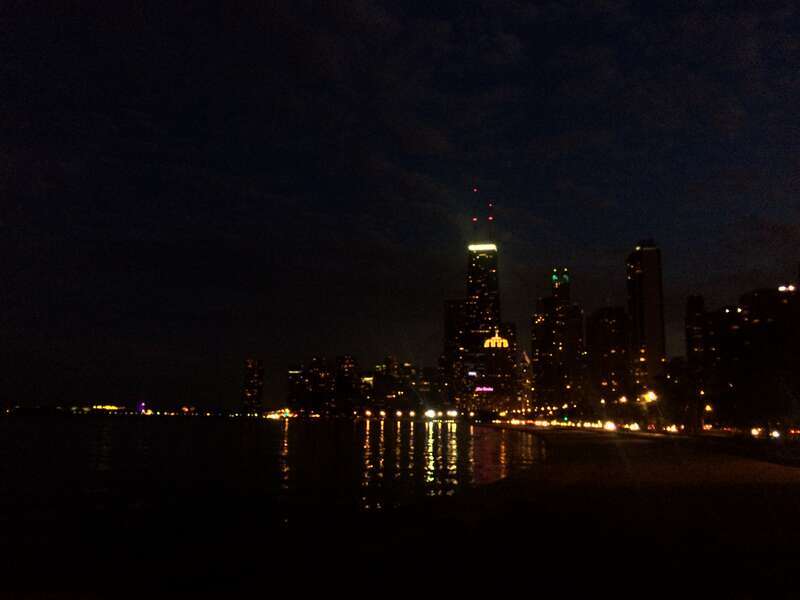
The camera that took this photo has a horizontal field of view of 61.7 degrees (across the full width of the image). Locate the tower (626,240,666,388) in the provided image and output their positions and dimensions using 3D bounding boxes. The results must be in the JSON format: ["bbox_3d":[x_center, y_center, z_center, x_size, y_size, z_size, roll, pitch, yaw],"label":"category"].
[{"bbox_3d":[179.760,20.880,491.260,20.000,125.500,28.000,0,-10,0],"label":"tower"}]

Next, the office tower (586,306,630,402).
[{"bbox_3d":[271.920,79.690,877.820,44.000,137.500,42.000,0,-10,0],"label":"office tower"}]

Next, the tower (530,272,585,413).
[{"bbox_3d":[271.260,72.380,1162.730,70.000,246.200,60.000,0,-10,-2],"label":"tower"}]

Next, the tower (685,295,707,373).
[{"bbox_3d":[197.410,36.900,448.560,12.500,79.700,14.000,-1,-10,6],"label":"tower"}]

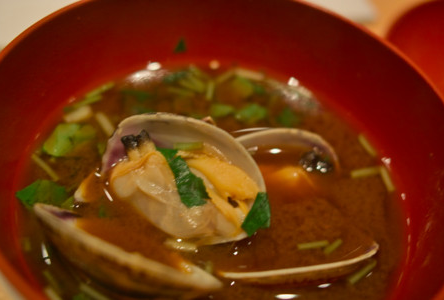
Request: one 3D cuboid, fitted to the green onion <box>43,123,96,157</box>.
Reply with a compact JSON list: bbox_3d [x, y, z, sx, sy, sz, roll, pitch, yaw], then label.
[{"bbox_3d":[-0.045,-0.003,0.155,0.011,0.004,0.013,12,47,2],"label":"green onion"}]

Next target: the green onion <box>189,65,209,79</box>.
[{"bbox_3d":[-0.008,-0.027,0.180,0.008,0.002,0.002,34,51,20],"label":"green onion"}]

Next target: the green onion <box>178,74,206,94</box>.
[{"bbox_3d":[-0.010,-0.023,0.178,0.010,0.003,0.005,28,50,17],"label":"green onion"}]

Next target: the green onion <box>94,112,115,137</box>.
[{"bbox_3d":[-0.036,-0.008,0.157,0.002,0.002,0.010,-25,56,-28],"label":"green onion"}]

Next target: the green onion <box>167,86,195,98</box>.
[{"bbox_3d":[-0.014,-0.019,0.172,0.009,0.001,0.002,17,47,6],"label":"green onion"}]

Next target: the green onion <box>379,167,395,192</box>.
[{"bbox_3d":[0.051,0.009,0.158,0.002,0.002,0.010,-1,48,-9],"label":"green onion"}]

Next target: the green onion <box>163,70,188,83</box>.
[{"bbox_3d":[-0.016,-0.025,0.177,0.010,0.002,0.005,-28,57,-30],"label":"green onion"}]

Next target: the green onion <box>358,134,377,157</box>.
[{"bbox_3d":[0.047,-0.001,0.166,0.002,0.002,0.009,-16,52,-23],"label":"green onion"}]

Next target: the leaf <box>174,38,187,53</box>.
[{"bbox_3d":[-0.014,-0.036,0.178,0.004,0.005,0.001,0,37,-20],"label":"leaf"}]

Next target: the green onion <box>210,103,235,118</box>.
[{"bbox_3d":[-0.001,-0.014,0.171,0.008,0.003,0.005,-23,55,-27],"label":"green onion"}]

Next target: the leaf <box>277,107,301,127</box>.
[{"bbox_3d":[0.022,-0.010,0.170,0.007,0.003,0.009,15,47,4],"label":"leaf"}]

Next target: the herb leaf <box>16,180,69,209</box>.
[{"bbox_3d":[-0.049,0.012,0.140,0.013,0.004,0.008,1,48,-8],"label":"herb leaf"}]

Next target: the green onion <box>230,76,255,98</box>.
[{"bbox_3d":[0.007,-0.021,0.177,0.008,0.003,0.010,-26,57,-29],"label":"green onion"}]

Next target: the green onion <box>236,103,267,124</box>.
[{"bbox_3d":[0.010,-0.012,0.171,0.007,0.004,0.010,25,49,14],"label":"green onion"}]

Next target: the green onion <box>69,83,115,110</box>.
[{"bbox_3d":[-0.043,-0.017,0.168,0.004,0.003,0.018,39,54,24],"label":"green onion"}]

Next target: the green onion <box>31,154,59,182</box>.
[{"bbox_3d":[-0.050,0.005,0.146,0.002,0.002,0.013,-32,60,-32],"label":"green onion"}]

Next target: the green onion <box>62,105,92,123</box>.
[{"bbox_3d":[-0.045,-0.012,0.163,0.009,0.003,0.004,-32,59,-31],"label":"green onion"}]

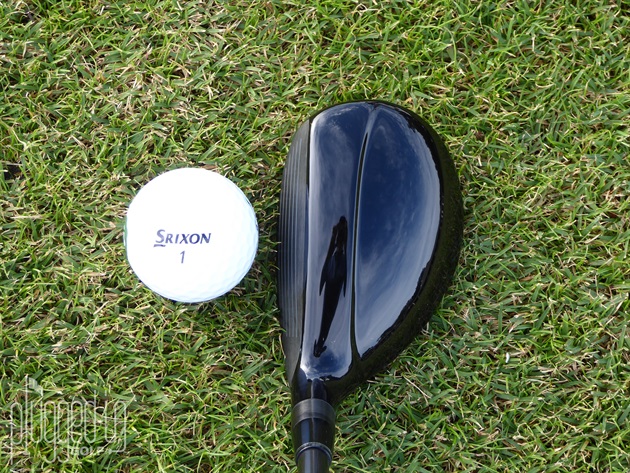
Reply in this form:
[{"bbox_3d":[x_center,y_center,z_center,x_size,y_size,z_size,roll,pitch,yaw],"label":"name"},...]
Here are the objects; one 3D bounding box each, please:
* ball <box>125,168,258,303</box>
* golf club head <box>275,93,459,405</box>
[{"bbox_3d":[-0.039,0.000,0.621,0.043,0.043,0.043,0,79,0],"label":"ball"},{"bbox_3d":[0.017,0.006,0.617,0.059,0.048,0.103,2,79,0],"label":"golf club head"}]

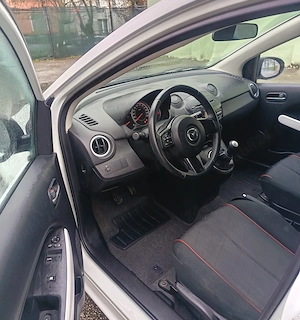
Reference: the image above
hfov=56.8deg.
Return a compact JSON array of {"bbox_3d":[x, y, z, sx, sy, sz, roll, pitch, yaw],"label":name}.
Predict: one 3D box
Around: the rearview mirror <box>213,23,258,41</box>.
[{"bbox_3d":[0.367,-0.559,1.210,0.235,0.065,0.045,-13,29,-20],"label":"rearview mirror"}]

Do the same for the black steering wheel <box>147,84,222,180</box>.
[{"bbox_3d":[0.141,-0.115,1.125,0.370,0.370,0.110,-24,8,-36],"label":"black steering wheel"}]

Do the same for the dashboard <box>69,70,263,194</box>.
[{"bbox_3d":[0.134,-0.286,1.639,1.380,0.420,0.480,-24,34,-36],"label":"dashboard"}]

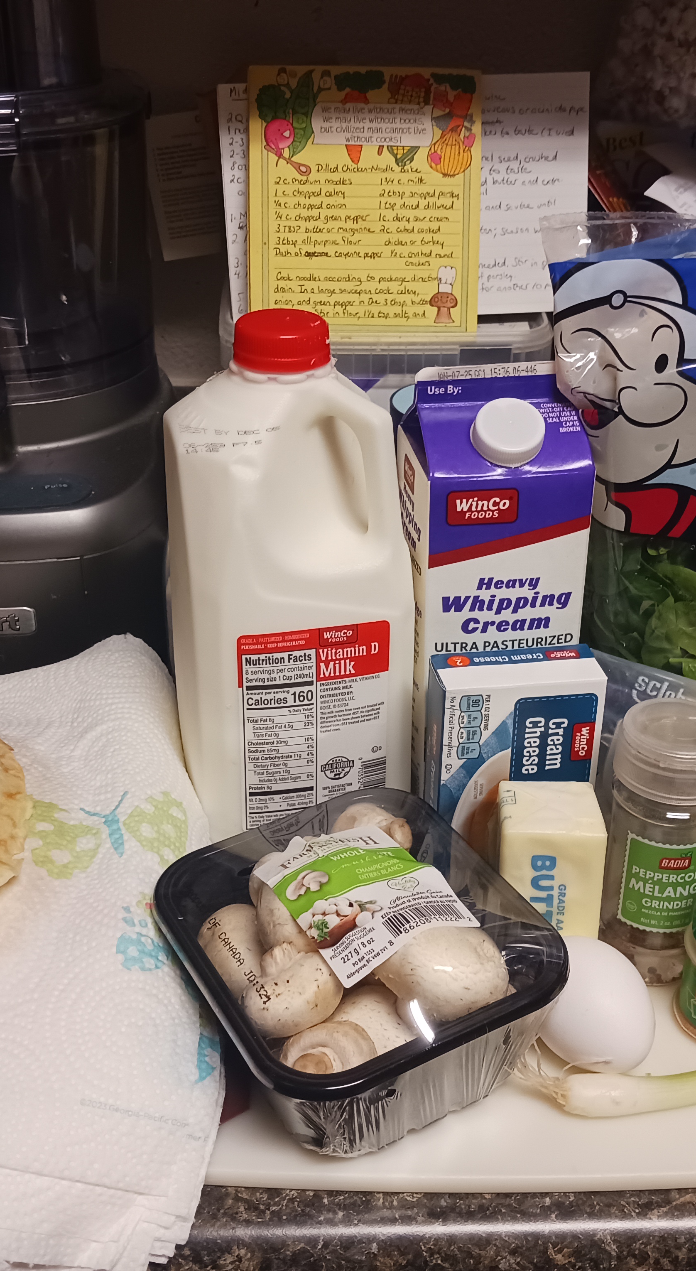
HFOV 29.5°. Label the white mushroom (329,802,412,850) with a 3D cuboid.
[{"bbox_3d":[0.010,0.088,0.582,0.036,0.034,0.036,0,25,0],"label":"white mushroom"}]

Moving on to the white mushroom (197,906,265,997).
[{"bbox_3d":[-0.044,0.124,0.511,0.036,0.034,0.038,0,25,0],"label":"white mushroom"}]

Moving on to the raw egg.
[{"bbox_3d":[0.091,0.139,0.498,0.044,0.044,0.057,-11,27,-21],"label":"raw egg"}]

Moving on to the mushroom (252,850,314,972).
[{"bbox_3d":[-0.019,0.111,0.528,0.042,0.038,0.042,0,25,0],"label":"mushroom"}]

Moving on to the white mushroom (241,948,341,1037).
[{"bbox_3d":[-0.020,0.132,0.483,0.037,0.034,0.037,0,25,0],"label":"white mushroom"}]

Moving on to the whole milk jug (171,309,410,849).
[{"bbox_3d":[-0.029,-0.026,0.615,0.099,0.241,0.099,-5,26,-11],"label":"whole milk jug"}]

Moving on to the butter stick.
[{"bbox_3d":[0.079,0.103,0.533,0.040,0.080,0.039,1,25,2],"label":"butter stick"}]

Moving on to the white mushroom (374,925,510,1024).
[{"bbox_3d":[0.036,0.126,0.497,0.047,0.038,0.042,0,25,0],"label":"white mushroom"}]

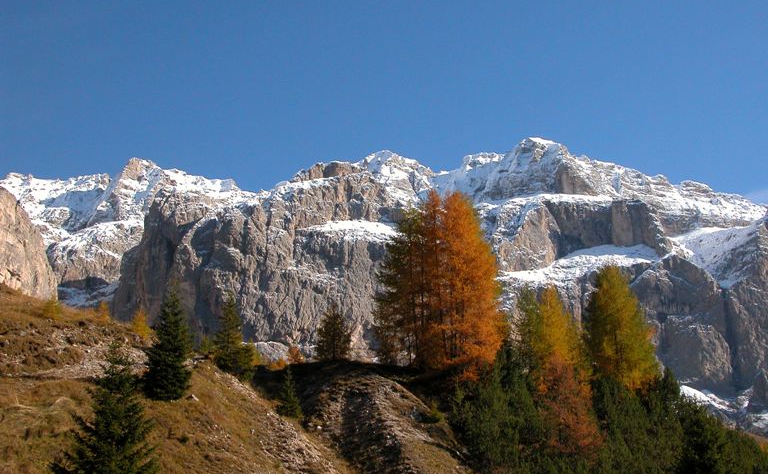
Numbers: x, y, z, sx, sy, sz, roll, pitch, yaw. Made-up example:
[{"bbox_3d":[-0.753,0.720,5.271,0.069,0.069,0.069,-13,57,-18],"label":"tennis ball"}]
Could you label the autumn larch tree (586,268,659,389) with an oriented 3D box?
[{"bbox_3d":[13.032,5.240,56.000,3.980,7.350,3.900,0,-9,0],"label":"autumn larch tree"}]

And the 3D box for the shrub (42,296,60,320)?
[{"bbox_3d":[-20.850,4.421,64.000,1.110,1.500,1.080,0,-9,0],"label":"shrub"}]

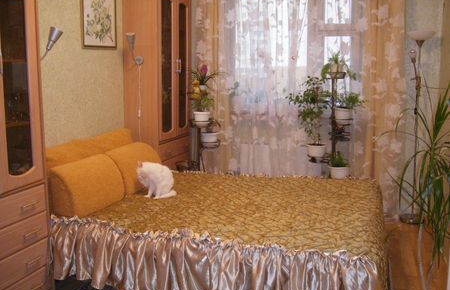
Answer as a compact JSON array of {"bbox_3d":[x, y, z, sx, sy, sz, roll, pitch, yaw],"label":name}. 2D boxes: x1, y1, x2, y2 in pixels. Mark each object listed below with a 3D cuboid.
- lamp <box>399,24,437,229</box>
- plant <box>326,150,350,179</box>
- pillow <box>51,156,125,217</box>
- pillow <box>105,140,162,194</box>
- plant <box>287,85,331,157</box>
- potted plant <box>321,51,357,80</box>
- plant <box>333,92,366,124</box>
[{"bbox_3d":[1.821,-0.158,4.325,0.284,1.782,0.284,4,10,18],"label":"lamp"},{"bbox_3d":[1.046,0.187,4.195,0.213,0.270,0.213,4,10,18],"label":"plant"},{"bbox_3d":[-0.906,0.261,3.088,0.248,0.305,0.540,4,10,18],"label":"pillow"},{"bbox_3d":[-0.721,0.175,3.610,0.256,0.305,0.582,4,10,18],"label":"pillow"},{"bbox_3d":[0.779,-0.238,4.246,0.398,0.753,0.369,4,10,18],"label":"plant"},{"bbox_3d":[1.030,-0.714,4.115,0.312,0.263,0.284,4,10,18],"label":"potted plant"},{"bbox_3d":[1.130,-0.330,4.114,0.298,0.312,0.284,4,10,18],"label":"plant"}]

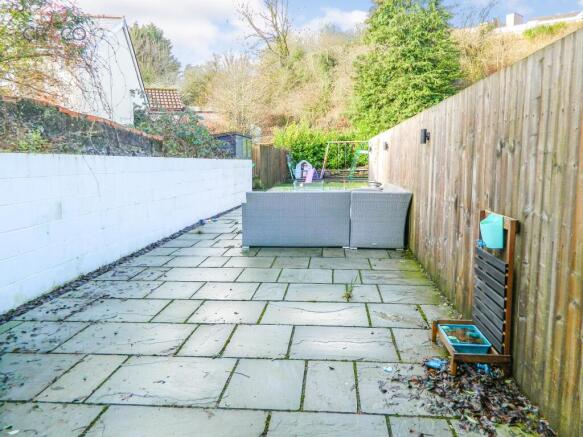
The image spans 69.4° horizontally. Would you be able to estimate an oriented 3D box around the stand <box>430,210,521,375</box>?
[{"bbox_3d":[1.210,0.470,2.847,0.370,0.985,0.515,0,8,5],"label":"stand"}]

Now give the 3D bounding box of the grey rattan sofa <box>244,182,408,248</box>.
[{"bbox_3d":[0.599,-0.098,7.362,2.530,0.840,2.150,0,8,5],"label":"grey rattan sofa"}]

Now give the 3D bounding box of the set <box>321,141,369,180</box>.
[{"bbox_3d":[2.906,-2.895,21.035,2.900,1.900,1.400,0,8,5],"label":"set"}]

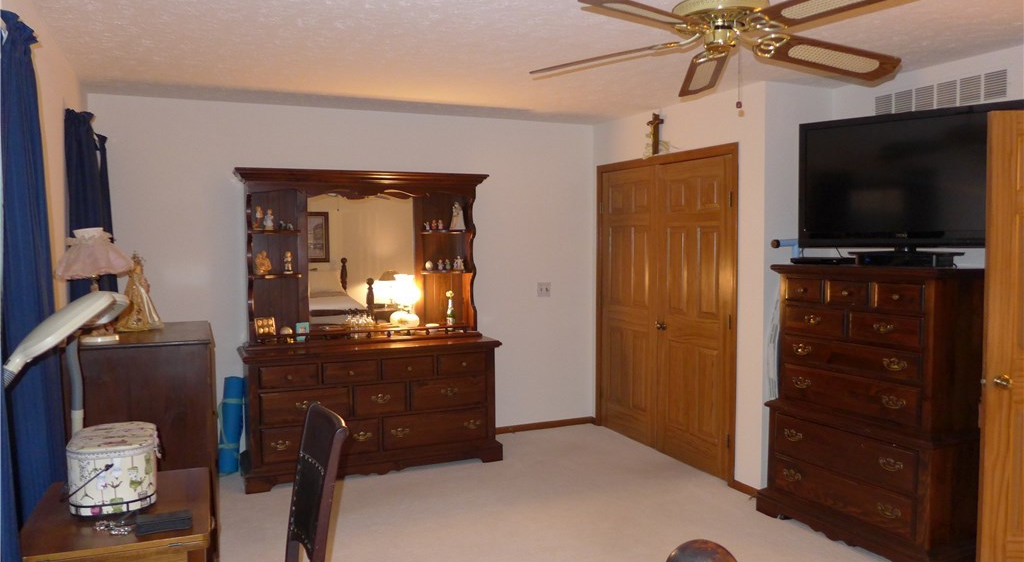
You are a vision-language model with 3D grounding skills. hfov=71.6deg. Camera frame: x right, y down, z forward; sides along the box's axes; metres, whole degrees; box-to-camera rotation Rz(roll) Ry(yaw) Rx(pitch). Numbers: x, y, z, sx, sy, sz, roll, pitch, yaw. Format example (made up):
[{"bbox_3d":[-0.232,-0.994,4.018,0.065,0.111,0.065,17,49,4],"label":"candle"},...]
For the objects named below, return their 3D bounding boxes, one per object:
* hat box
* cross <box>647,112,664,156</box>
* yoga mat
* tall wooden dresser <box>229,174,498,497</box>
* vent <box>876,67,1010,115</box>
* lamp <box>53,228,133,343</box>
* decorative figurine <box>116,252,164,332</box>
[{"bbox_3d":[-1.240,0.584,2.230,0.240,0.195,0.330,-2,4,-22],"label":"hat box"},{"bbox_3d":[0.984,-1.012,4.907,0.050,0.285,0.160,-3,4,-25],"label":"cross"},{"bbox_3d":[-1.827,0.967,4.642,0.120,0.670,0.120,3,-1,-25],"label":"yoga mat"},{"bbox_3d":[-0.956,0.276,4.836,1.680,2.000,0.500,-2,4,-22],"label":"tall wooden dresser"},{"bbox_3d":[2.245,-0.980,3.773,0.020,0.140,0.740,-3,4,-25],"label":"vent"},{"bbox_3d":[-1.838,0.027,3.122,0.300,0.500,0.300,-3,4,-25],"label":"lamp"},{"bbox_3d":[-1.832,0.061,3.481,0.190,0.380,0.200,0,4,12],"label":"decorative figurine"}]

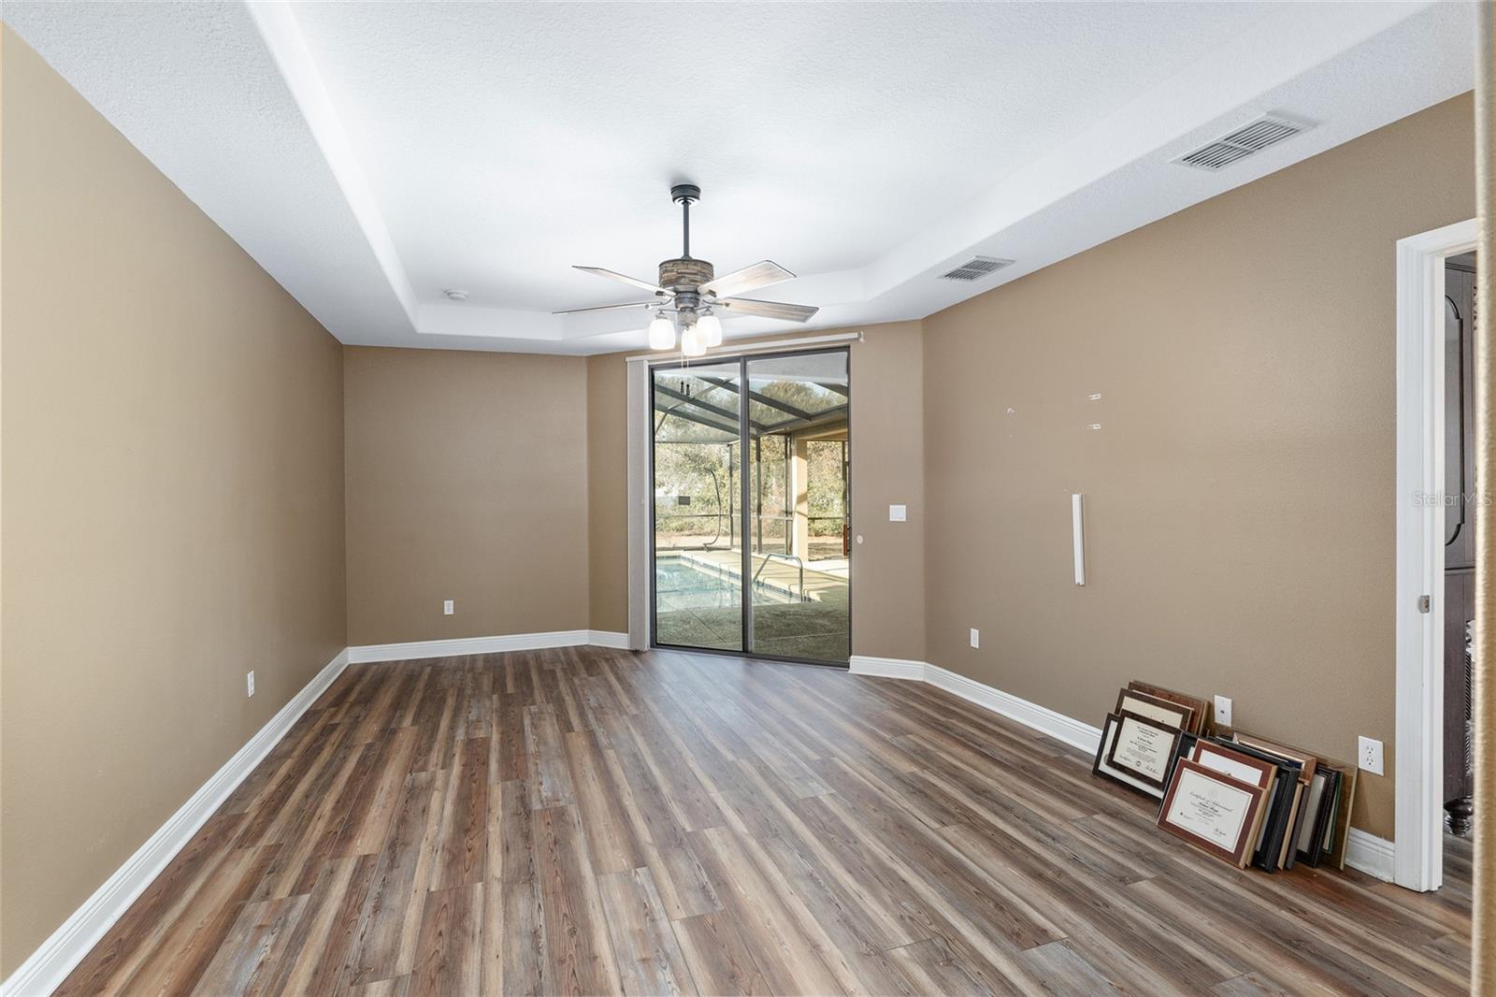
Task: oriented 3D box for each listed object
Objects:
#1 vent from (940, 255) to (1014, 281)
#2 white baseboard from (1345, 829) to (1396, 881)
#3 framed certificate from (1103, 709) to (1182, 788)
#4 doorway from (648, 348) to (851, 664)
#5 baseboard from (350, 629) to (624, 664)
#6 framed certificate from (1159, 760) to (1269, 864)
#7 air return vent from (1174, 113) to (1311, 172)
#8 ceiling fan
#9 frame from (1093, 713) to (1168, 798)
[{"bbox_3d":[1.224,-1.232,3.586,0.236,0.020,0.338,-1,0,-21],"label":"vent"},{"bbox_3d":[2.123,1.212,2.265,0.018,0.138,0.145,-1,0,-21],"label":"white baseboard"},{"bbox_3d":[1.731,1.094,2.905,0.020,0.267,0.287,21,-7,-19],"label":"framed certificate"},{"bbox_3d":[-0.032,0.075,5.285,1.770,2.400,0.100,0,0,24],"label":"doorway"},{"bbox_3d":[-2.083,1.225,5.490,2.216,0.142,0.295,-1,0,-13],"label":"baseboard"},{"bbox_3d":[1.727,1.163,2.484,0.024,0.274,0.307,27,-9,-19],"label":"framed certificate"},{"bbox_3d":[1.706,-1.227,2.307,0.236,0.020,0.338,-1,0,-21],"label":"air return vent"},{"bbox_3d":[-0.285,-1.076,3.072,1.270,0.770,1.260,-1,0,0],"label":"ceiling fan"},{"bbox_3d":[1.720,1.145,2.920,0.020,0.286,0.375,21,-7,-20],"label":"frame"}]

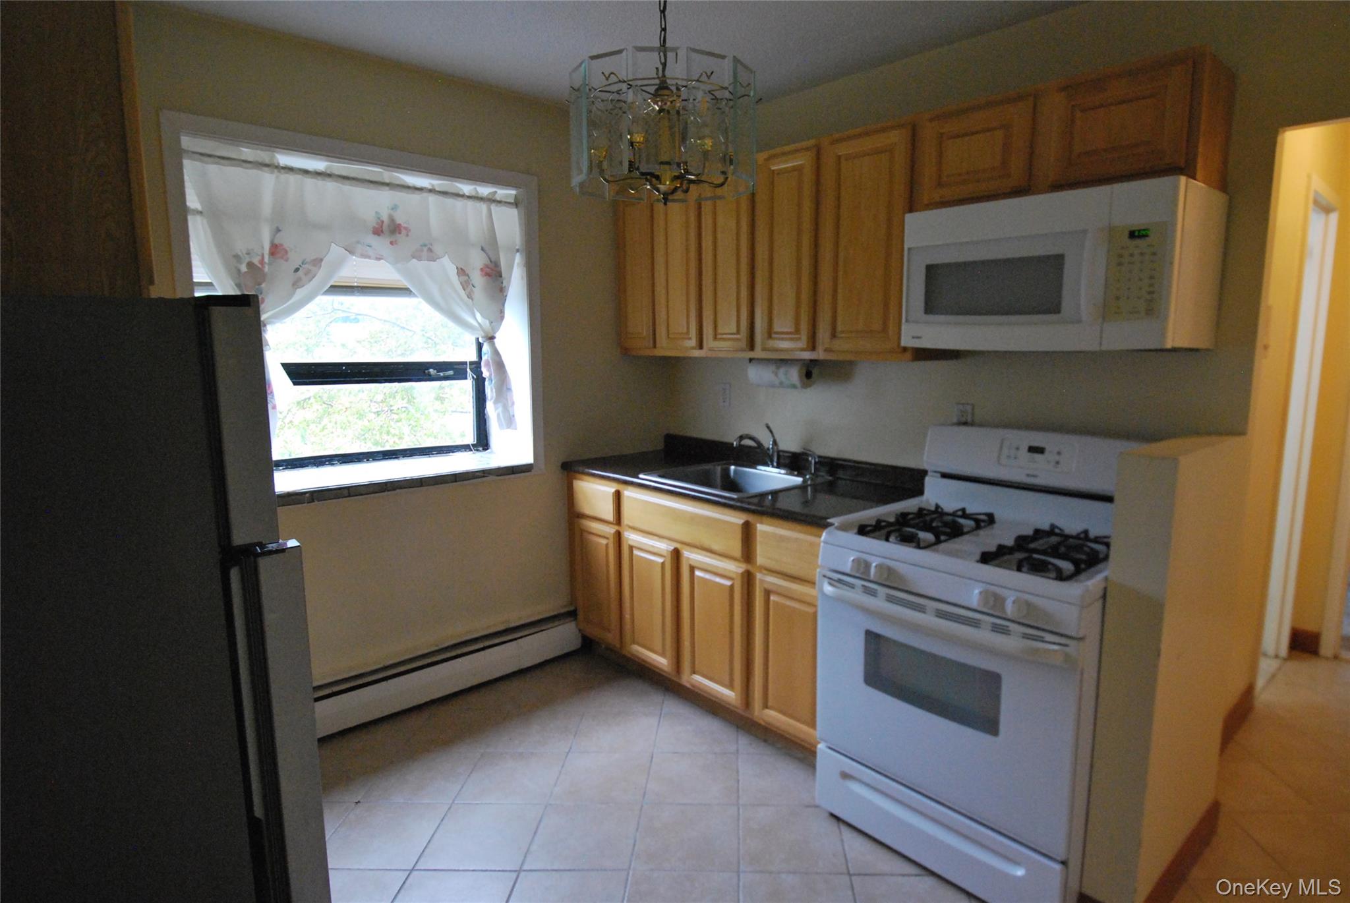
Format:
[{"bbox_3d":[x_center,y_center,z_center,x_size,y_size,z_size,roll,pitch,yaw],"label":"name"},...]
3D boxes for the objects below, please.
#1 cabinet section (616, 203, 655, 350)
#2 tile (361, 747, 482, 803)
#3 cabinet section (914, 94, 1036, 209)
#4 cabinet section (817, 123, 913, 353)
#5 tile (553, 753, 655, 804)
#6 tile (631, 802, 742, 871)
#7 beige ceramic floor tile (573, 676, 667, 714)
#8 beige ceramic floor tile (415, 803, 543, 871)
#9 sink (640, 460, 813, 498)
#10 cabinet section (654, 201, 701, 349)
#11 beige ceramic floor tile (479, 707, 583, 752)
[{"bbox_3d":[-0.068,-0.867,3.495,0.335,0.740,0.268,-9,12,-42],"label":"cabinet section"},{"bbox_3d":[-0.884,1.151,2.524,0.311,0.010,0.305,-1,10,3],"label":"tile"},{"bbox_3d":[1.022,-0.923,2.283,0.335,0.280,0.373,-9,12,-42],"label":"cabinet section"},{"bbox_3d":[0.773,-0.736,2.591,0.335,0.740,0.368,-9,12,-42],"label":"cabinet section"},{"bbox_3d":[-0.247,1.140,2.487,0.311,0.010,0.305,-1,10,3],"label":"tile"},{"bbox_3d":[0.042,1.185,2.186,0.311,0.010,0.305,-1,10,3],"label":"tile"},{"bbox_3d":[-0.227,1.042,3.054,0.311,0.010,0.305,-1,10,3],"label":"beige ceramic floor tile"},{"bbox_3d":[-0.589,1.196,2.216,0.311,0.010,0.305,-1,10,3],"label":"beige ceramic floor tile"},{"bbox_3d":[0.240,0.192,2.953,0.500,0.180,0.590,-11,13,-42],"label":"sink"},{"bbox_3d":[0.128,-0.836,3.285,0.335,0.740,0.307,-9,12,-42],"label":"cabinet section"},{"bbox_3d":[-0.547,1.096,2.791,0.311,0.010,0.305,-1,10,3],"label":"beige ceramic floor tile"}]

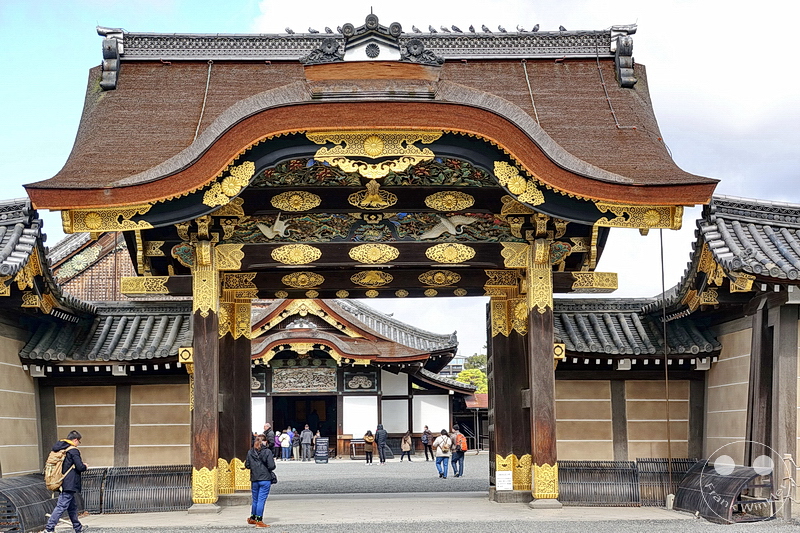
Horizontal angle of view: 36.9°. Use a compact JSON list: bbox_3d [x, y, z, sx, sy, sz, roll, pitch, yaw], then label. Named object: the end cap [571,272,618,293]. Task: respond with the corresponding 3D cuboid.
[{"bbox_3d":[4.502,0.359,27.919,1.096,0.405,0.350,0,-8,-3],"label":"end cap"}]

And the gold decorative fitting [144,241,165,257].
[{"bbox_3d":[-6.326,-0.445,31.016,0.537,0.418,0.150,0,-8,-3],"label":"gold decorative fitting"}]

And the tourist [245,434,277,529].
[{"bbox_3d":[-2.490,3.854,21.643,0.500,1.630,0.380,-5,-9,30],"label":"tourist"}]

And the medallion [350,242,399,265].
[{"bbox_3d":[-0.554,-0.275,25.843,1.088,0.460,0.070,0,-8,-3],"label":"medallion"}]

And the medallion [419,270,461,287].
[{"bbox_3d":[0.918,0.273,27.631,0.991,0.378,0.080,0,-8,-3],"label":"medallion"}]

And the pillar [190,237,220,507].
[{"bbox_3d":[-4.074,2.273,25.340,0.546,5.504,0.540,0,-8,-3],"label":"pillar"}]

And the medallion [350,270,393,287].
[{"bbox_3d":[-0.641,0.286,27.559,0.979,0.382,0.080,0,-8,-3],"label":"medallion"}]

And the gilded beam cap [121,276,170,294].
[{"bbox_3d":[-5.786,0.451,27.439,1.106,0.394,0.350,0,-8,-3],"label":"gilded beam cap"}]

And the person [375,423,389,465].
[{"bbox_3d":[-0.817,7.874,53.008,0.540,1.770,0.380,3,-9,-27],"label":"person"}]

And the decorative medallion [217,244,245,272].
[{"bbox_3d":[-3.603,-0.185,25.589,0.605,0.563,0.120,0,-8,-3],"label":"decorative medallion"}]

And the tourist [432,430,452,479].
[{"bbox_3d":[1.422,6.272,40.145,0.580,1.620,0.420,2,-8,-18],"label":"tourist"}]

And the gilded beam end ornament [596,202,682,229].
[{"bbox_3d":[4.942,-1.010,24.935,1.840,0.588,0.220,0,-8,-3],"label":"gilded beam end ornament"}]

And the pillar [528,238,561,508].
[{"bbox_3d":[3.027,2.256,25.858,0.560,5.615,0.560,0,-8,-3],"label":"pillar"}]

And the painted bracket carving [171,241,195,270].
[{"bbox_3d":[-4.611,-0.217,25.614,0.475,0.537,0.250,0,-8,-3],"label":"painted bracket carving"}]

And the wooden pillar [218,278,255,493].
[{"bbox_3d":[-3.920,2.779,28.220,0.868,5.017,0.650,0,-8,-3],"label":"wooden pillar"}]

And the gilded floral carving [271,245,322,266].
[{"bbox_3d":[-2.213,-0.258,25.762,1.096,0.447,0.070,0,-8,-3],"label":"gilded floral carving"}]

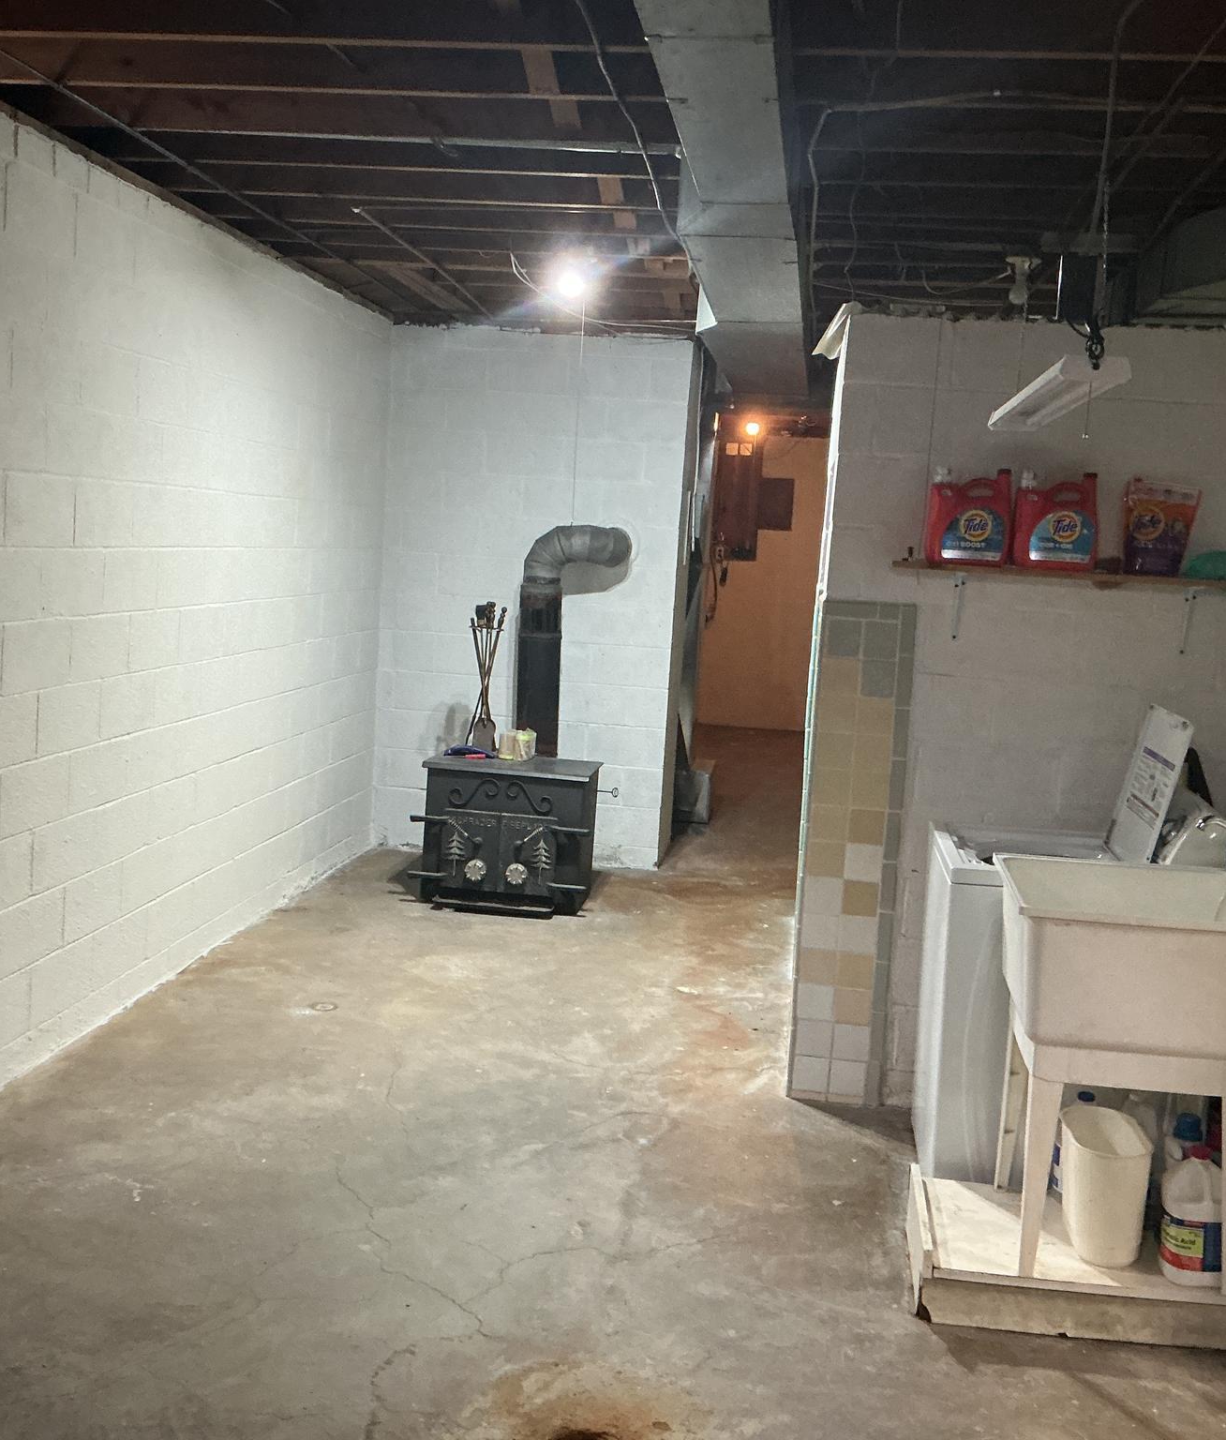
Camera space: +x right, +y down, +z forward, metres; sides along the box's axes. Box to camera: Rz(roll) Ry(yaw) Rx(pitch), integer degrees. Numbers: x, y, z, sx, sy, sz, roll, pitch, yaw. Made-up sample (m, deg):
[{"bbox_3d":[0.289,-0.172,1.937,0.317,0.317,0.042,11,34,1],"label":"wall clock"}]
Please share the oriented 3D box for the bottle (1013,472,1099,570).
[{"bbox_3d":[1.224,-0.549,4.462,0.220,0.272,0.130,4,6,7],"label":"bottle"}]

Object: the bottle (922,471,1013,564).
[{"bbox_3d":[0.988,-0.567,4.491,0.218,0.272,0.130,4,6,7],"label":"bottle"}]

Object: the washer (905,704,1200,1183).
[{"bbox_3d":[1.211,0.624,4.309,0.690,1.260,0.690,4,6,7],"label":"washer"}]

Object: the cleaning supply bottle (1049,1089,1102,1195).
[{"bbox_3d":[1.142,1.042,3.895,0.145,0.280,0.120,4,6,7],"label":"cleaning supply bottle"}]

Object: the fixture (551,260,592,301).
[{"bbox_3d":[-0.148,-1.585,5.783,0.150,0.160,0.150,4,6,7],"label":"fixture"}]

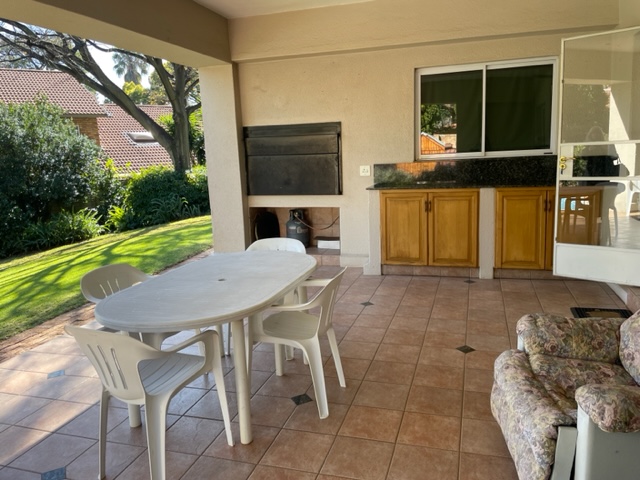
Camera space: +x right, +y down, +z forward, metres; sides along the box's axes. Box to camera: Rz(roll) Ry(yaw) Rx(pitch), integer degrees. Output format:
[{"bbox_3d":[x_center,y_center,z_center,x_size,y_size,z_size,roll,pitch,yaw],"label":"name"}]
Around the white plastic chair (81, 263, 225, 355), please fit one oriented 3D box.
[{"bbox_3d":[-1.100,0.552,3.042,0.576,0.780,0.564,3,11,26],"label":"white plastic chair"}]

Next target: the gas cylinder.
[{"bbox_3d":[-0.288,-0.141,6.423,0.315,0.522,0.315,-2,10,0],"label":"gas cylinder"}]

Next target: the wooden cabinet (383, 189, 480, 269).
[{"bbox_3d":[1.230,-0.160,5.369,1.029,0.834,0.390,1,11,18],"label":"wooden cabinet"}]

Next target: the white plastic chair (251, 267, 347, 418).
[{"bbox_3d":[-0.107,0.548,2.760,0.576,0.780,0.564,1,11,20],"label":"white plastic chair"}]

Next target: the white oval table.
[{"bbox_3d":[-0.559,0.582,2.883,0.951,0.717,1.533,1,11,20],"label":"white oval table"}]

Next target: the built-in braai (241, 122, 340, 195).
[{"bbox_3d":[-0.268,-1.013,6.088,1.254,0.852,0.450,1,11,18],"label":"built-in braai"}]

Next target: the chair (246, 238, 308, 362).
[{"bbox_3d":[-0.374,0.413,3.598,0.564,0.774,0.576,1,11,18],"label":"chair"}]

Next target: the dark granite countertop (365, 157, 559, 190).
[{"bbox_3d":[1.622,-0.697,5.095,2.220,0.279,0.426,1,11,18],"label":"dark granite countertop"}]

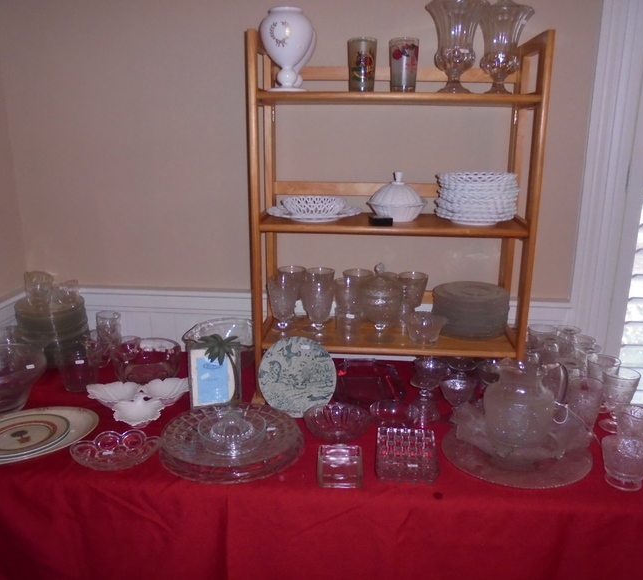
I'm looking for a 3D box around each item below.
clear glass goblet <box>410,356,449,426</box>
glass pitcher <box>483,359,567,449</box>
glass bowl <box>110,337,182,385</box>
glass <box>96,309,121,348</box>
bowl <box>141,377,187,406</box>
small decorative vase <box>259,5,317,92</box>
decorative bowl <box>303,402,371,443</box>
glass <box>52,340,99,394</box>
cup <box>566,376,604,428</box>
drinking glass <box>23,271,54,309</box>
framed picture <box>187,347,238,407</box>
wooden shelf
[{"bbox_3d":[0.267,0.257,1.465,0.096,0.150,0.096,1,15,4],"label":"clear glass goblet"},{"bbox_3d":[0.455,0.259,1.316,0.188,0.165,0.152,0,15,0],"label":"glass pitcher"},{"bbox_3d":[-0.520,0.216,1.729,0.203,0.087,0.203,0,15,0],"label":"glass bowl"},{"bbox_3d":[-0.671,0.129,1.835,0.078,0.105,0.078,1,14,4],"label":"glass"},{"bbox_3d":[-0.419,0.280,1.568,0.142,0.046,0.122,-8,16,-30],"label":"bowl"},{"bbox_3d":[-0.086,-0.580,1.425,0.136,0.198,0.136,3,15,9],"label":"small decorative vase"},{"bbox_3d":[0.039,0.326,1.400,0.162,0.046,0.162,0,15,0],"label":"decorative bowl"},{"bbox_3d":[-0.689,0.218,1.646,0.120,0.122,0.120,1,15,4],"label":"glass"},{"bbox_3d":[0.645,0.283,1.441,0.087,0.117,0.087,1,15,4],"label":"cup"},{"bbox_3d":[-0.886,0.004,1.831,0.086,0.104,0.086,1,15,4],"label":"drinking glass"},{"bbox_3d":[-0.282,0.221,1.540,0.137,0.178,0.032,-2,8,-10],"label":"framed picture"},{"bbox_3d":[0.183,-0.170,1.558,0.700,0.934,0.257,1,15,4],"label":"wooden shelf"}]

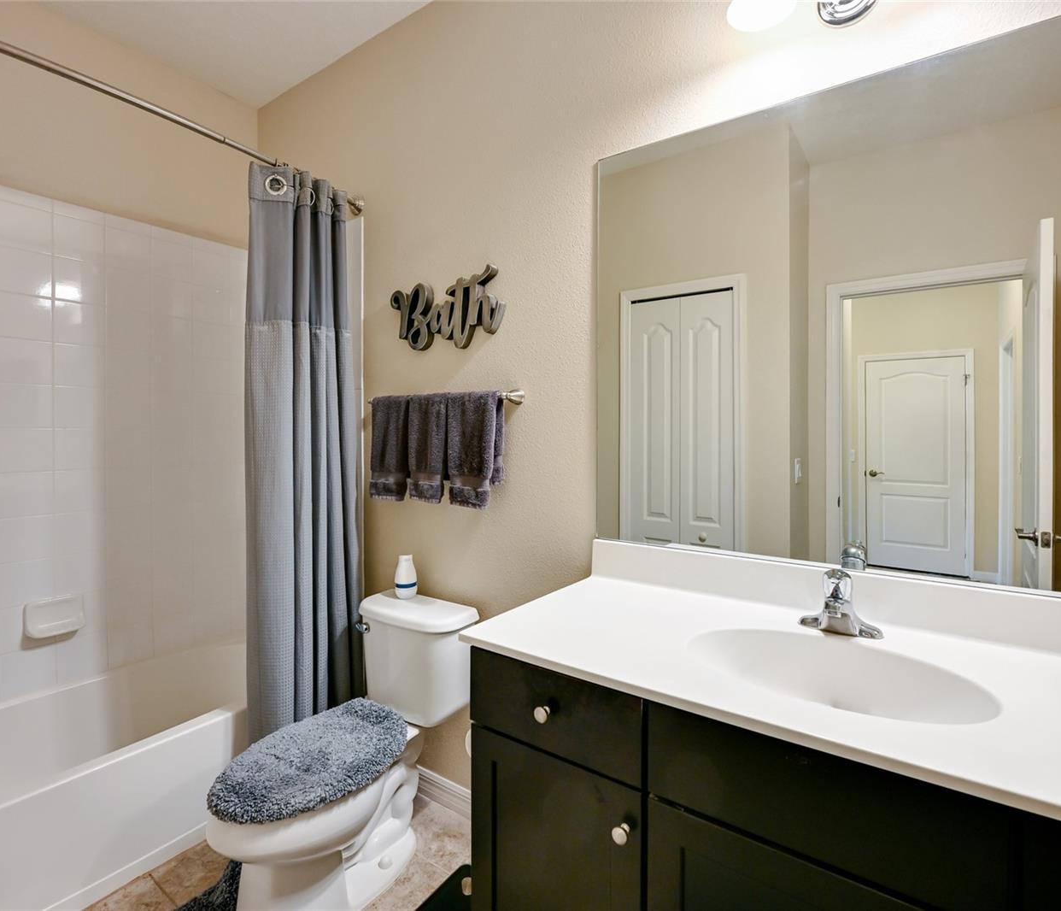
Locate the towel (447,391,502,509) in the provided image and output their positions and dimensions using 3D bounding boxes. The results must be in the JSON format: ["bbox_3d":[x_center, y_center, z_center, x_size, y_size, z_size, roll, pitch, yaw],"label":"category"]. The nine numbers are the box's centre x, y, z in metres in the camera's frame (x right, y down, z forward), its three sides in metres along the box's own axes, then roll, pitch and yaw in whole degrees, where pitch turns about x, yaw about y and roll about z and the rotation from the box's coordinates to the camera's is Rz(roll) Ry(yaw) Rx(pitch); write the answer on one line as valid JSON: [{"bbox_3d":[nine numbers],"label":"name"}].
[{"bbox_3d":[-0.167,-0.018,1.654,0.203,0.355,0.070,1,2,35],"label":"towel"}]

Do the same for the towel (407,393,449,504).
[{"bbox_3d":[-0.327,-0.024,1.768,0.180,0.356,0.070,1,2,35],"label":"towel"}]

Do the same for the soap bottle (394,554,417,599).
[{"bbox_3d":[-0.429,0.417,1.833,0.077,0.142,0.077,0,1,0],"label":"soap bottle"}]

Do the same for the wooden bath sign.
[{"bbox_3d":[-0.294,-0.482,1.806,0.518,0.244,0.030,1,2,35],"label":"wooden bath sign"}]

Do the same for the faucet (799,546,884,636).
[{"bbox_3d":[0.595,0.285,1.029,0.148,0.129,0.150,1,2,35],"label":"faucet"}]

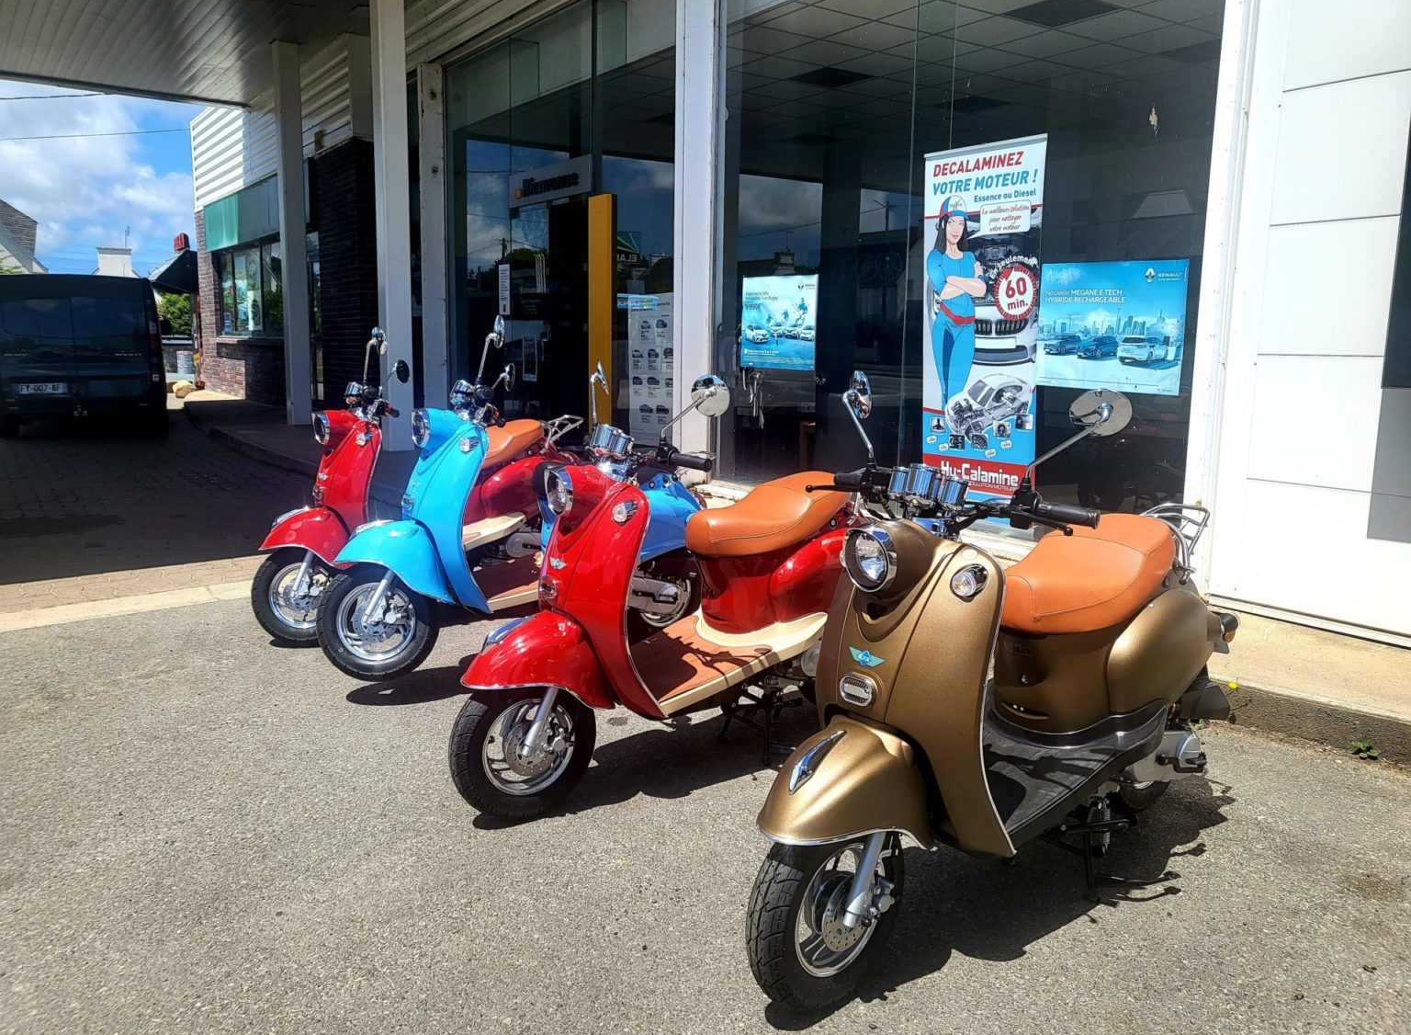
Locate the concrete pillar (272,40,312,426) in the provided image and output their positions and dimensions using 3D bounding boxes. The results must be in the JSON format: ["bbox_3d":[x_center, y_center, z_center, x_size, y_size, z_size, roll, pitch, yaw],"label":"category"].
[{"bbox_3d":[-5.225,-3.509,13.393,0.240,4.655,0.240,-5,11,-35],"label":"concrete pillar"}]

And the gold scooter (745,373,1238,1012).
[{"bbox_3d":[0.759,0.292,2.419,1.700,1.230,0.720,-7,13,-39],"label":"gold scooter"}]

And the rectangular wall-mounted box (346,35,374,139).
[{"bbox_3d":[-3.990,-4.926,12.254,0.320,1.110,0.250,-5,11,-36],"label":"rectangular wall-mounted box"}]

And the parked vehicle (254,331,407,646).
[{"bbox_3d":[-1.160,-0.140,4.791,1.700,1.250,0.720,-6,18,-37],"label":"parked vehicle"}]

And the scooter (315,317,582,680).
[{"bbox_3d":[-0.596,-0.044,4.250,1.700,1.260,0.720,-5,18,-33],"label":"scooter"}]

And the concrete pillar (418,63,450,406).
[{"bbox_3d":[-3.055,-2.946,11.883,0.220,4.058,0.170,-5,11,-35],"label":"concrete pillar"}]

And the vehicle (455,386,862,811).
[{"bbox_3d":[0.061,0.150,3.208,1.700,1.230,0.720,-6,13,-37],"label":"vehicle"}]

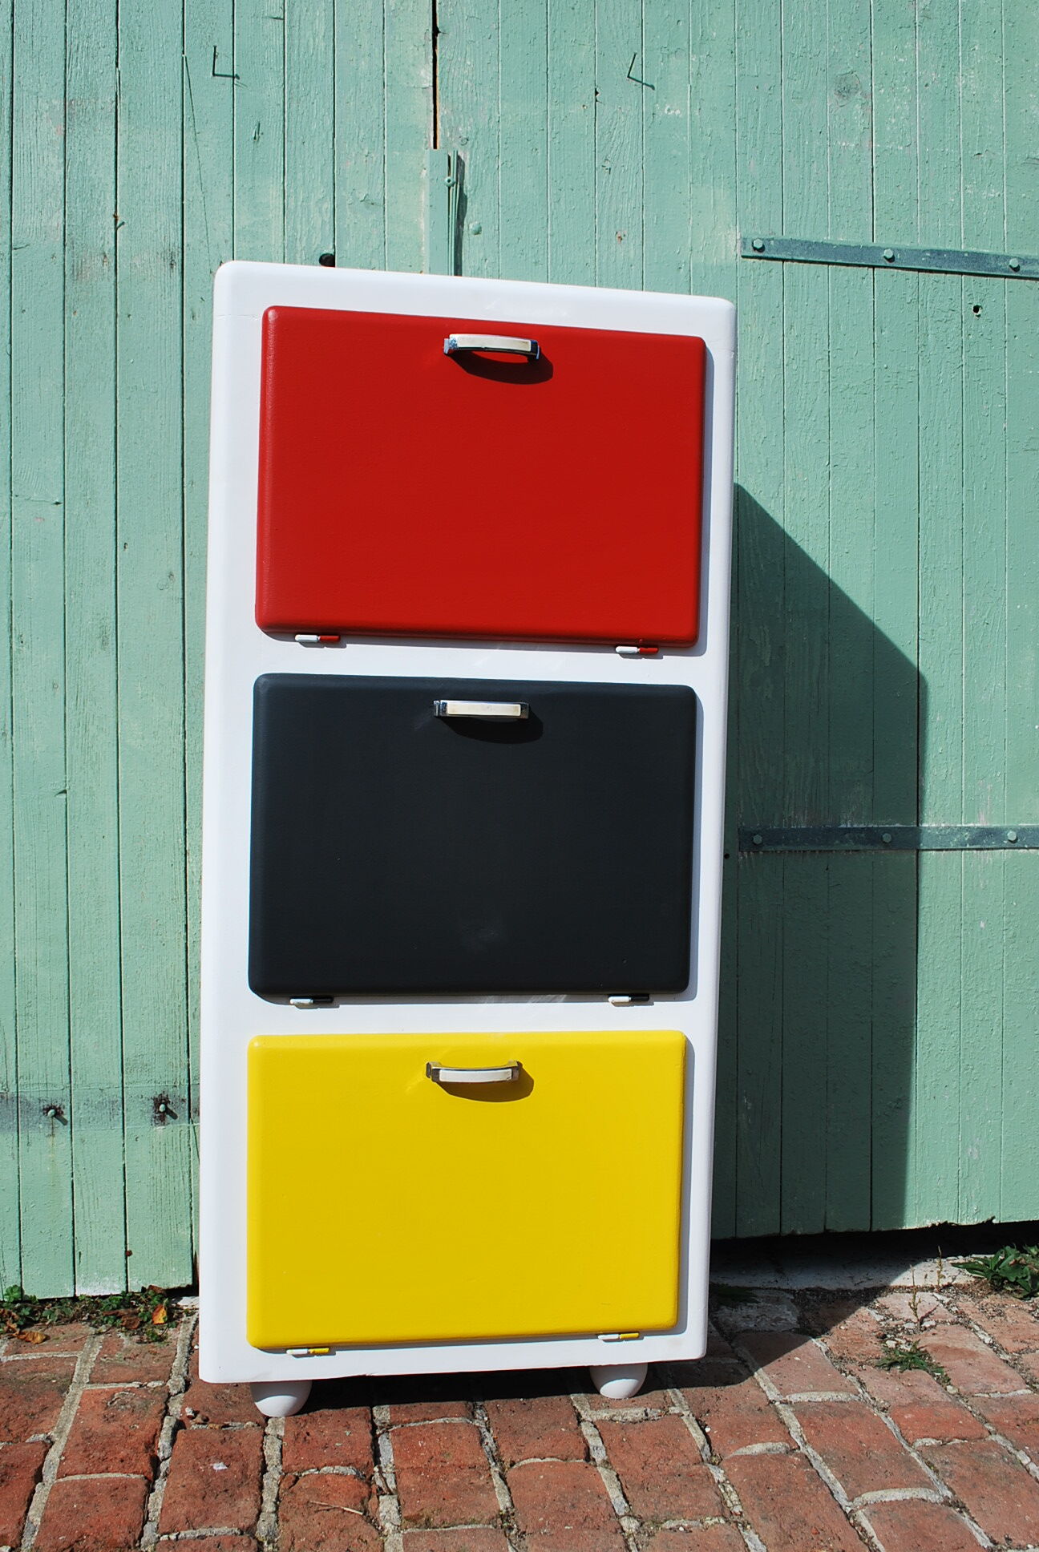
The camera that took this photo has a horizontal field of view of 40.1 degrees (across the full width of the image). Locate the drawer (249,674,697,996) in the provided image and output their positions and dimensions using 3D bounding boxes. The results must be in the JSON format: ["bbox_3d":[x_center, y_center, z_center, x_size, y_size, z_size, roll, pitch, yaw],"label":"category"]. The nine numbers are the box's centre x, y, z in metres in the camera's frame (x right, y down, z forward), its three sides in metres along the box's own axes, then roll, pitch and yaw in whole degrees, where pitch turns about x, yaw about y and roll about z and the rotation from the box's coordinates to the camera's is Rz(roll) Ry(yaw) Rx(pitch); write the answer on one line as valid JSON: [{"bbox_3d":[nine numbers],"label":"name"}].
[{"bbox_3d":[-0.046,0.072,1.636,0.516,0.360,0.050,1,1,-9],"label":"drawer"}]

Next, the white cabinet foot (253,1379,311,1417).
[{"bbox_3d":[-0.280,0.722,1.678,0.072,0.058,0.072,1,1,-9],"label":"white cabinet foot"}]

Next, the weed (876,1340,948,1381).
[{"bbox_3d":[0.507,0.749,1.837,0.080,0.030,0.070,1,1,-9],"label":"weed"}]

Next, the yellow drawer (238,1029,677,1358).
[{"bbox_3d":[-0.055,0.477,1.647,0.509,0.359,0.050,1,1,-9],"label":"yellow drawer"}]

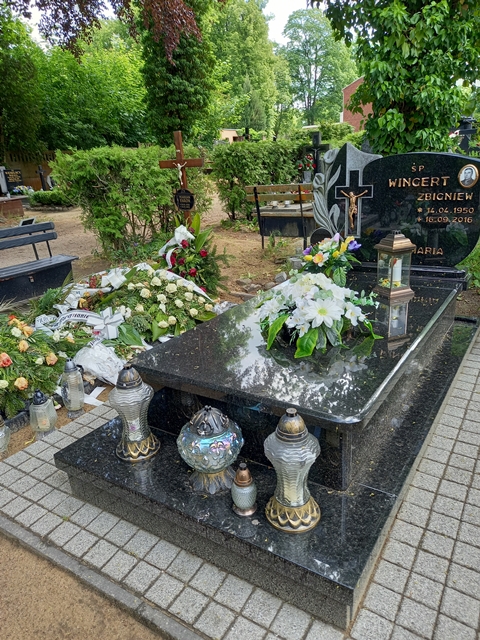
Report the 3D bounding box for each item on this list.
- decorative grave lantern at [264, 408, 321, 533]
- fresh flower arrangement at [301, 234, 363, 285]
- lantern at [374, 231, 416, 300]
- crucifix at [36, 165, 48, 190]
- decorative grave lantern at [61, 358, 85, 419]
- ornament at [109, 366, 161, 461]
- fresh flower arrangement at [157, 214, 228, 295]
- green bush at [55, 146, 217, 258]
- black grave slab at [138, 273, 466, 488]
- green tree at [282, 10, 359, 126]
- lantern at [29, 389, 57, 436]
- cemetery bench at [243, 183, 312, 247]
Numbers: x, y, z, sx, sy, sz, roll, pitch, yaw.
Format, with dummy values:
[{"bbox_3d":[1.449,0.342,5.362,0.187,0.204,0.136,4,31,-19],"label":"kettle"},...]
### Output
[{"bbox_3d":[0.162,0.444,1.423,0.176,0.370,0.176,-3,19,1],"label":"decorative grave lantern"},{"bbox_3d":[0.600,-0.406,3.030,0.340,0.310,0.310,9,22,32],"label":"fresh flower arrangement"},{"bbox_3d":[0.893,-0.331,2.676,0.165,0.370,0.165,-8,19,-14],"label":"lantern"},{"bbox_3d":[-7.600,-5.360,17.800,0.120,1.200,0.500,9,23,32],"label":"crucifix"},{"bbox_3d":[-0.897,0.371,2.490,0.120,0.325,0.120,9,22,32],"label":"decorative grave lantern"},{"bbox_3d":[-0.421,0.352,1.823,0.178,0.370,0.178,-3,19,1],"label":"ornament"},{"bbox_3d":[-0.460,-0.665,4.730,0.620,0.780,0.480,9,23,32],"label":"fresh flower arrangement"},{"bbox_3d":[-1.850,-2.330,8.550,1.400,1.620,2.700,9,23,32],"label":"green bush"},{"bbox_3d":[0.418,0.147,2.414,1.030,0.300,1.640,9,22,32],"label":"black grave slab"},{"bbox_3d":[7.900,-23.200,47.200,8.000,14.800,8.000,9,23,32],"label":"green tree"},{"bbox_3d":[-1.022,0.478,2.378,0.137,0.245,0.137,9,23,32],"label":"lantern"},{"bbox_3d":[0.690,-1.494,6.674,1.080,0.880,0.550,9,22,32],"label":"cemetery bench"}]

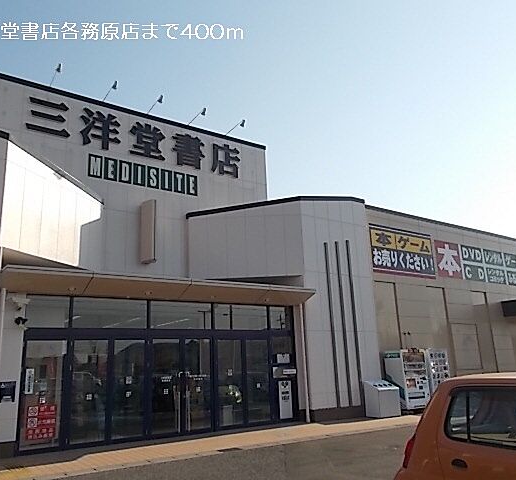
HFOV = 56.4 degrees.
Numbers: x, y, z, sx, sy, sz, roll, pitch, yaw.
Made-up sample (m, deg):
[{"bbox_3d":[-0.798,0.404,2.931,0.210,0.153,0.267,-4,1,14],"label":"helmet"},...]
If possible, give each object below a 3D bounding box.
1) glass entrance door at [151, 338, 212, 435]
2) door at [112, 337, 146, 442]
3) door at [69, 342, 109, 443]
[{"bbox_3d":[-1.911,3.640,12.075,1.760,2.310,0.080,8,-18,-34],"label":"glass entrance door"},{"bbox_3d":[-3.044,3.493,11.292,0.890,2.290,0.080,8,-18,-34],"label":"door"},{"bbox_3d":[-3.790,3.380,10.782,0.910,2.310,0.080,8,-18,-34],"label":"door"}]

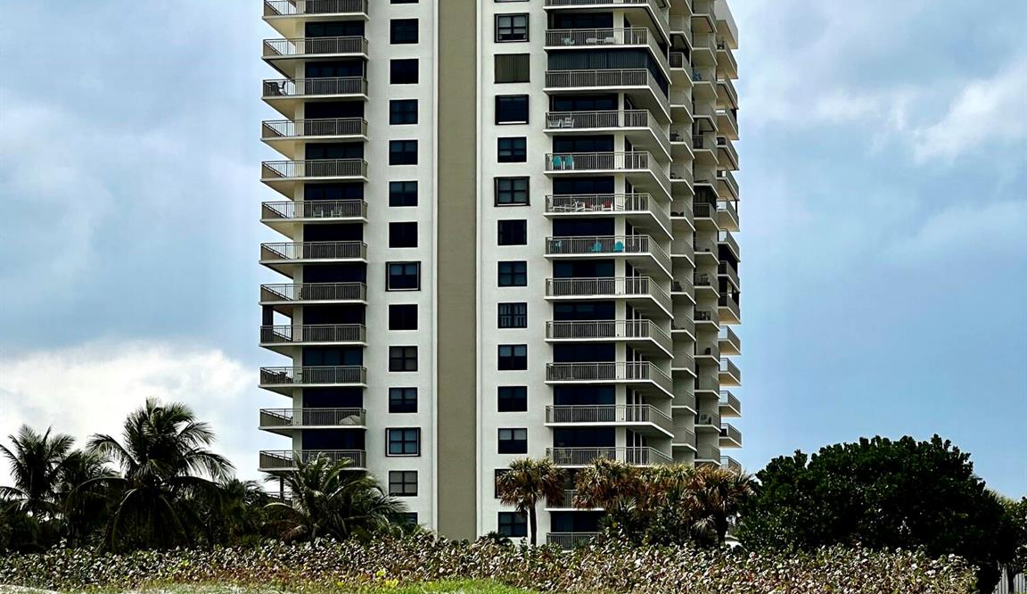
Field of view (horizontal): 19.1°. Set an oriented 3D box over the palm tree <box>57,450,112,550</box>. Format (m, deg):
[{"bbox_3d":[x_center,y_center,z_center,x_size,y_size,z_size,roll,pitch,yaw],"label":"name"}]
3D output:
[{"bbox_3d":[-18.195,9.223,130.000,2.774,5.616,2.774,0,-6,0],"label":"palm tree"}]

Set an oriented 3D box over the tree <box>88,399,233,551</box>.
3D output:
[{"bbox_3d":[-14.140,7.670,122.000,5.669,7.242,5.669,0,-6,0],"label":"tree"}]

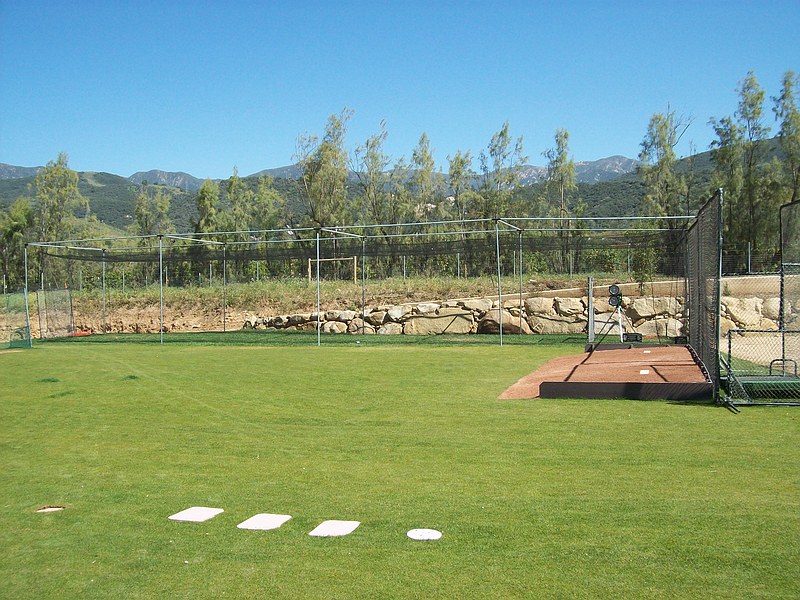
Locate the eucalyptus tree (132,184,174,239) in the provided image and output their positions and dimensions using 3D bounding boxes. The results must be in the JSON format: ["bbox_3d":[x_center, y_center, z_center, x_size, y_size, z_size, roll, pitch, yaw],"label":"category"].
[{"bbox_3d":[-15.851,-4.115,53.500,2.701,6.623,2.701,0,2,14],"label":"eucalyptus tree"}]

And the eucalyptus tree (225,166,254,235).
[{"bbox_3d":[-10.000,-4.719,52.000,1.938,7.250,1.938,0,2,14],"label":"eucalyptus tree"}]

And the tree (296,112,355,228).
[{"bbox_3d":[-4.689,-6.467,51.000,3.560,10.540,3.560,-1,0,3],"label":"tree"}]

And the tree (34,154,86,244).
[{"bbox_3d":[-22.851,-5.351,56.000,3.500,9.150,3.500,-1,0,3],"label":"tree"}]

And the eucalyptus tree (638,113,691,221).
[{"bbox_3d":[14.147,-5.750,44.500,2.780,8.770,2.780,-1,0,3],"label":"eucalyptus tree"}]

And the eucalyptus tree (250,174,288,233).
[{"bbox_3d":[-8.188,-4.469,52.000,2.438,6.750,2.438,0,2,14],"label":"eucalyptus tree"}]

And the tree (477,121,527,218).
[{"bbox_3d":[5.856,-5.856,48.000,2.880,9.000,2.880,-1,0,3],"label":"tree"}]

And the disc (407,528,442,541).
[{"bbox_3d":[0.157,1.501,5.351,0.235,0.018,0.235,-1,0,0],"label":"disc"}]

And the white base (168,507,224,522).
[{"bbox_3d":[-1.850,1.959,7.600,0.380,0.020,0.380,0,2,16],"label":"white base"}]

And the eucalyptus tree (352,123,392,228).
[{"bbox_3d":[-1.760,-6.070,50.500,2.489,9.651,2.489,0,2,14],"label":"eucalyptus tree"}]

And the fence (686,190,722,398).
[{"bbox_3d":[5.400,-0.100,15.000,0.180,2.950,7.800,0,1,16],"label":"fence"}]

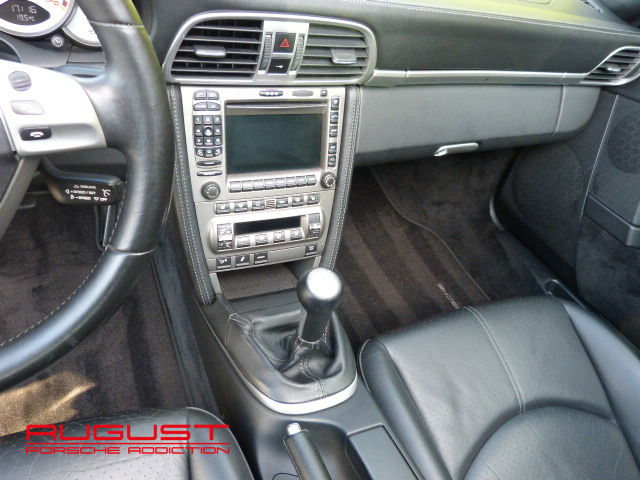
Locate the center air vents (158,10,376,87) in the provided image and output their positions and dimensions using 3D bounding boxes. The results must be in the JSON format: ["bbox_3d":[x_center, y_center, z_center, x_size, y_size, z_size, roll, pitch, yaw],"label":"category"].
[{"bbox_3d":[-0.047,-0.215,0.532,0.260,0.077,0.040,-8,39,-23],"label":"center air vents"}]

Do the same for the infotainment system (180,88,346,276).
[{"bbox_3d":[-0.074,-0.083,0.638,0.213,0.246,0.050,-7,25,-22],"label":"infotainment system"}]

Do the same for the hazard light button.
[{"bbox_3d":[-0.041,-0.222,0.520,0.024,0.024,0.010,-8,39,-23],"label":"hazard light button"}]

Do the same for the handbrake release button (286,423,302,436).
[{"bbox_3d":[-0.028,0.205,0.500,0.014,0.014,0.012,-7,35,-22],"label":"handbrake release button"}]

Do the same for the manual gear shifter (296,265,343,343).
[{"bbox_3d":[-0.001,0.079,0.522,0.049,0.092,0.049,4,27,-2],"label":"manual gear shifter"}]

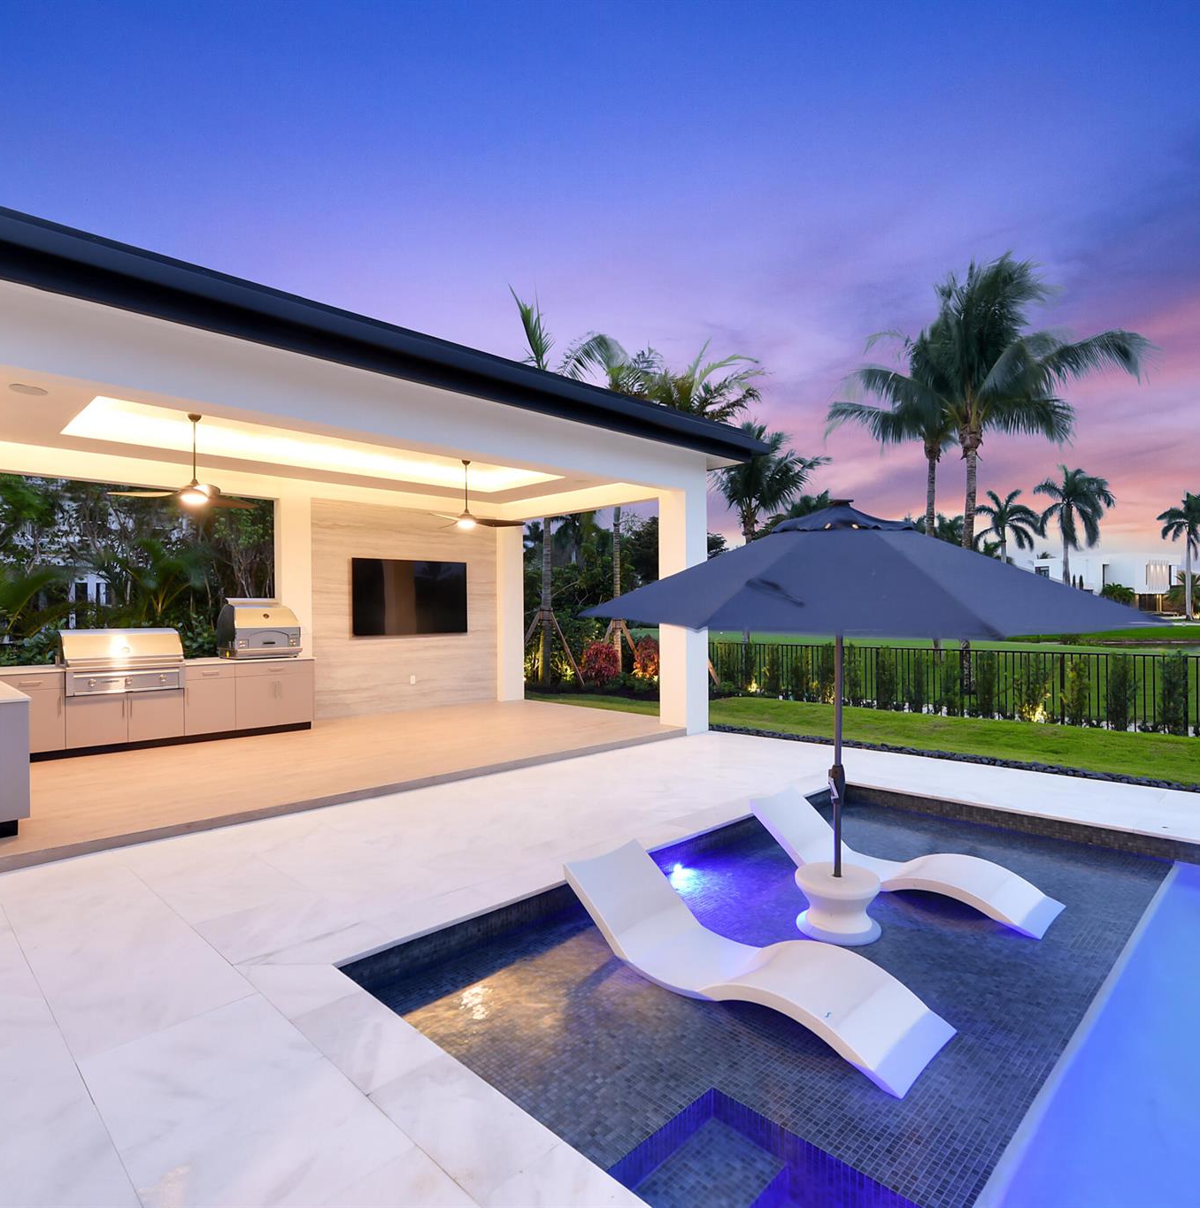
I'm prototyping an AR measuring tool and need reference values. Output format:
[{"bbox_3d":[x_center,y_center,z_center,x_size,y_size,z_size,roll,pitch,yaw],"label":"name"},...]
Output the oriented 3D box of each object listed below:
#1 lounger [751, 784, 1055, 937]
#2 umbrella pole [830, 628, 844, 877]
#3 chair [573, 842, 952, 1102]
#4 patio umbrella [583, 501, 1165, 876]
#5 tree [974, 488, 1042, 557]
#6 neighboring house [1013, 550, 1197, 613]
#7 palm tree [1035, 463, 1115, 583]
[{"bbox_3d":[1.961,1.712,4.749,1.880,0.550,0.580,-1,-1,45],"label":"lounger"},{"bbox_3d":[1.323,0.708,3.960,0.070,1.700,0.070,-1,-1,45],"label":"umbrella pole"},{"bbox_3d":[0.682,1.718,3.542,1.880,0.550,0.580,-1,-1,45],"label":"chair"},{"bbox_3d":[1.321,0.554,3.961,2.820,2.248,2.820,-1,-1,45],"label":"patio umbrella"},{"bbox_3d":[41.591,-5.131,72.000,6.000,13.299,6.000,-1,-1,30],"label":"tree"},{"bbox_3d":[70.197,-2.755,98.000,22.000,8.854,14.000,-1,-1,34],"label":"neighboring house"},{"bbox_3d":[42.215,-5.502,63.000,5.900,13.913,5.900,-1,-1,34],"label":"palm tree"}]

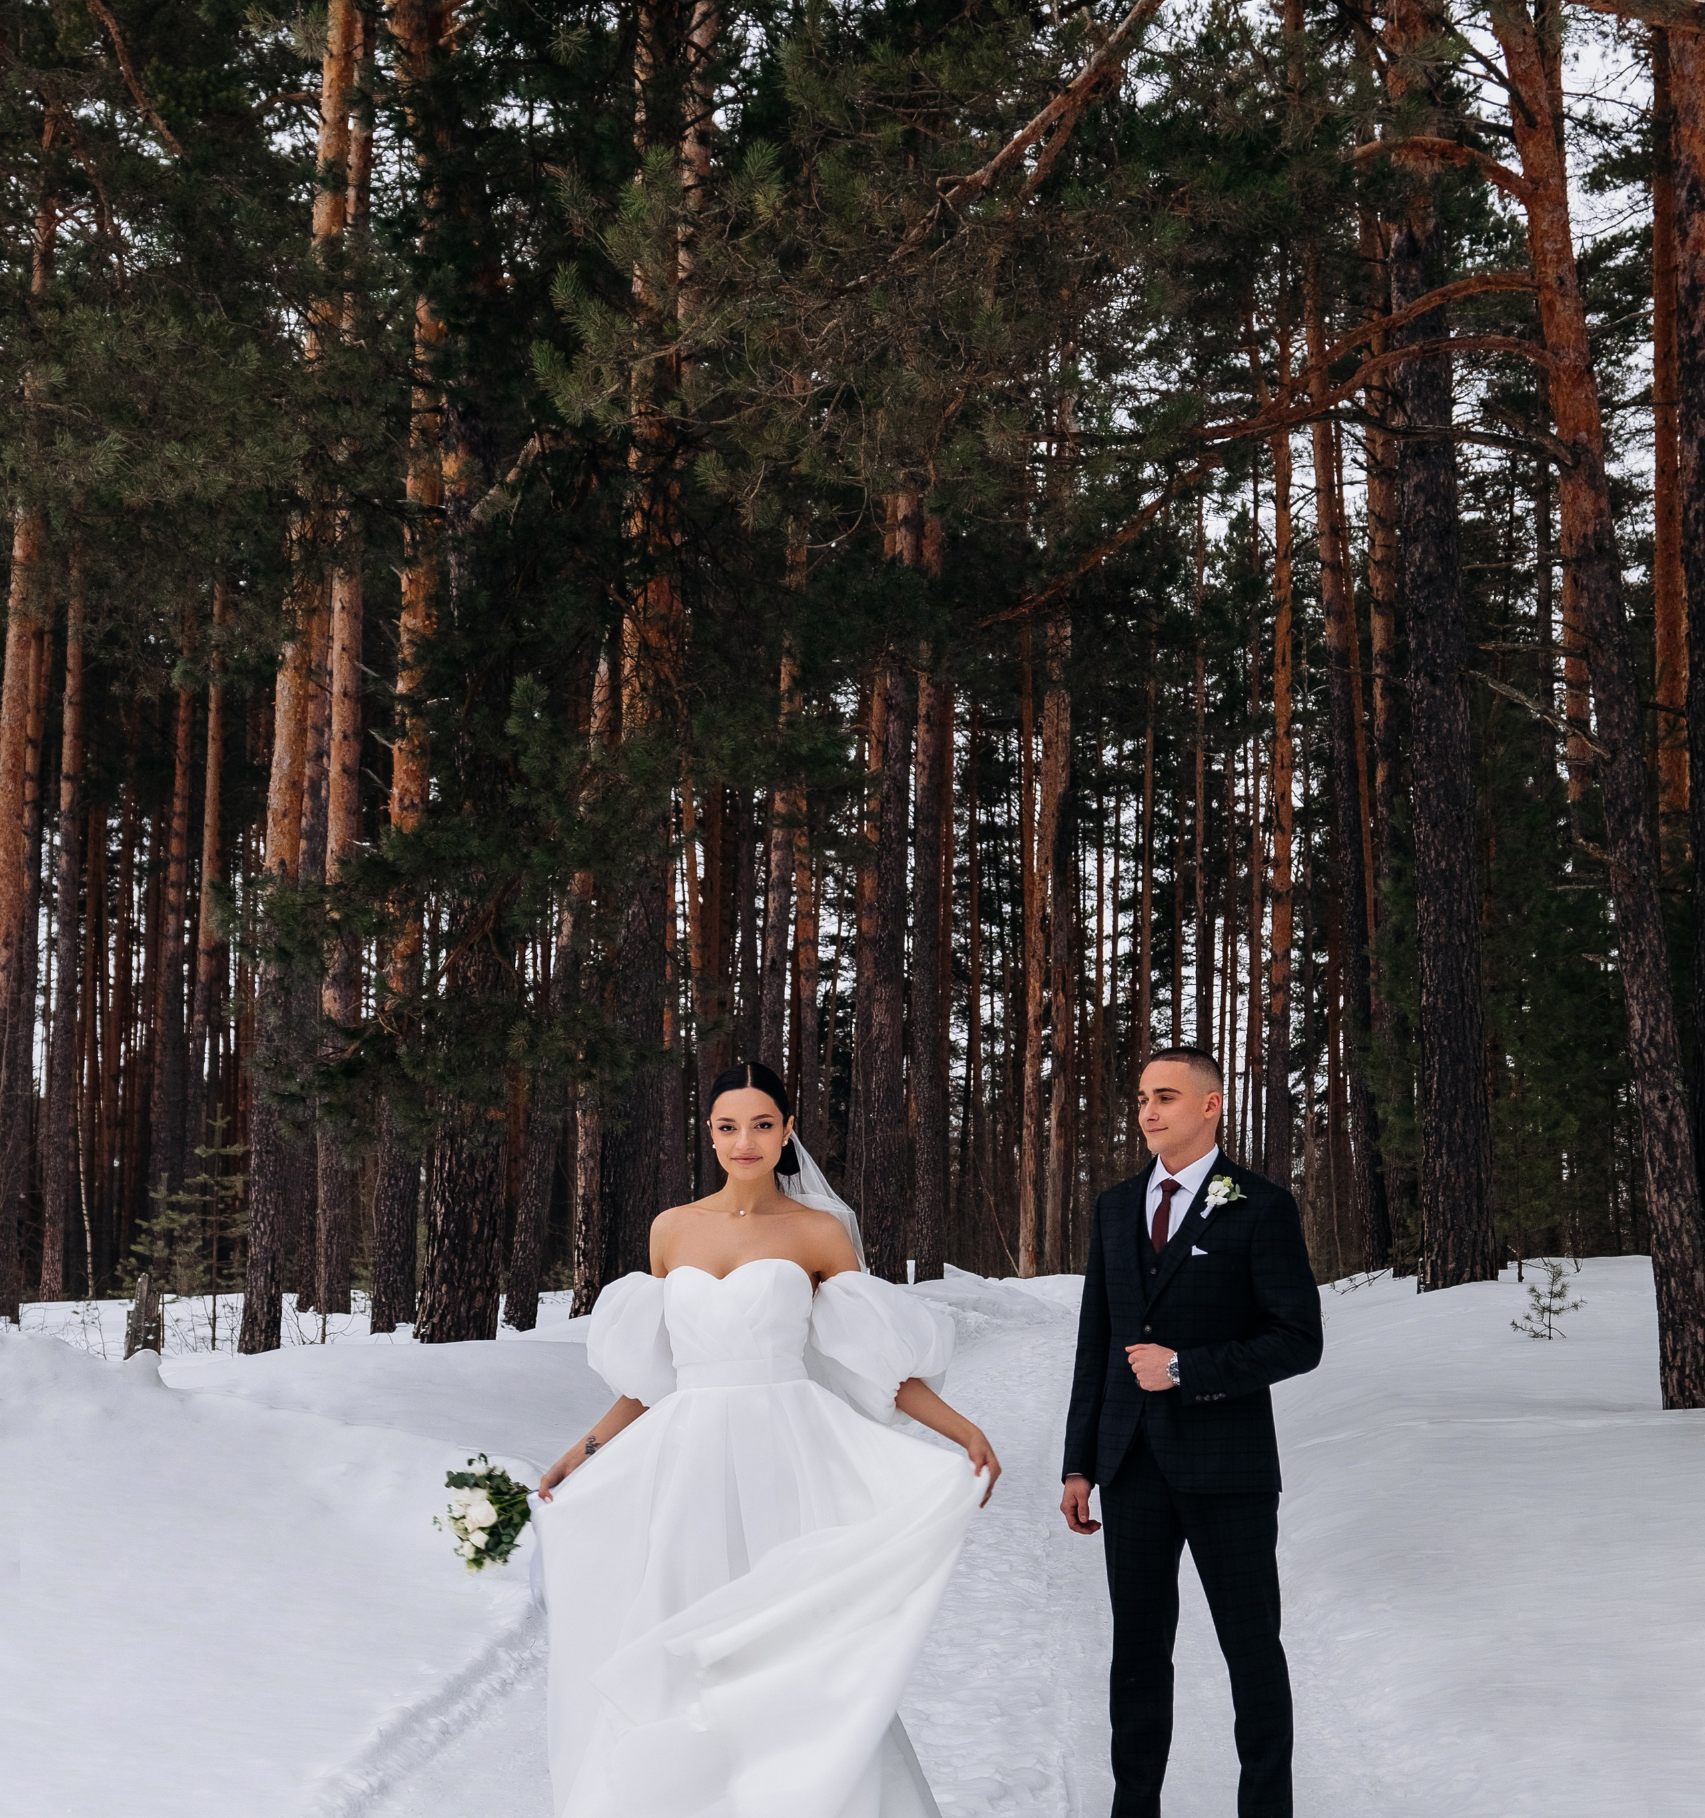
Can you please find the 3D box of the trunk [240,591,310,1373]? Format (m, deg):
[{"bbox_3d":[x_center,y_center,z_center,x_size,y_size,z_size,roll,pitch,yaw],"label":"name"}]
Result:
[{"bbox_3d":[-4.327,0.475,18.601,0.340,5.618,0.330,0,-8,0],"label":"trunk"}]

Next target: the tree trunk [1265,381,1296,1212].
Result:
[{"bbox_3d":[6.292,-1.418,36.508,0.340,12.606,0.340,0,-8,0],"label":"tree trunk"}]

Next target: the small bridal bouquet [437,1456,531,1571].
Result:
[{"bbox_3d":[-0.717,1.194,4.915,0.230,0.220,0.210,-7,-3,-19],"label":"small bridal bouquet"}]

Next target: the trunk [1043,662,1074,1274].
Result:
[{"bbox_3d":[2.677,0.711,32.189,0.340,7.985,0.340,0,-8,0],"label":"trunk"}]

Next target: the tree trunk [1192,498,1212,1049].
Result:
[{"bbox_3d":[6.561,-0.886,46.526,0.260,14.022,0.260,0,-8,0],"label":"tree trunk"}]

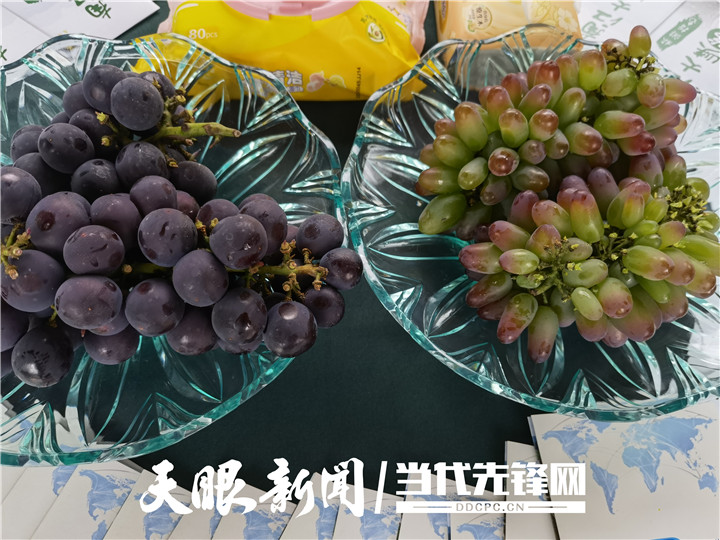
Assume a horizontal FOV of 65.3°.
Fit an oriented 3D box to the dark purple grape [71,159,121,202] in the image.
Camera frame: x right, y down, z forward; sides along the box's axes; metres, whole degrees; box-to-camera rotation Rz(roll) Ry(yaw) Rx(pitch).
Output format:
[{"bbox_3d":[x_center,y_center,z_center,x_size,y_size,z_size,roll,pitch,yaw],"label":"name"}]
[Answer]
[{"bbox_3d":[-0.141,-0.047,0.299,0.025,0.025,0.025,0,65,-4],"label":"dark purple grape"}]

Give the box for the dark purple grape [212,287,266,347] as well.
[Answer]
[{"bbox_3d":[-0.062,0.024,0.287,0.028,0.029,0.028,1,63,-3],"label":"dark purple grape"}]

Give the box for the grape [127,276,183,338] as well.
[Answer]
[{"bbox_3d":[-0.101,0.018,0.277,0.029,0.029,0.029,0,65,-3],"label":"grape"}]

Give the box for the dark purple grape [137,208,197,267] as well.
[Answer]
[{"bbox_3d":[-0.093,-0.016,0.269,0.028,0.028,0.028,0,65,-4],"label":"dark purple grape"}]

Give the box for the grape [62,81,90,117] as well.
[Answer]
[{"bbox_3d":[-0.160,-0.098,0.325,0.025,0.025,0.025,0,65,-4],"label":"grape"}]

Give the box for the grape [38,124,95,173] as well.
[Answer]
[{"bbox_3d":[-0.164,-0.068,0.314,0.031,0.028,0.028,28,90,-15],"label":"grape"}]

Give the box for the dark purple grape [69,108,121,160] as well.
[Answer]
[{"bbox_3d":[-0.170,-0.087,0.359,0.030,0.030,0.030,9,65,0],"label":"dark purple grape"}]

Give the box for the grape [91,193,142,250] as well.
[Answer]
[{"bbox_3d":[-0.144,-0.029,0.332,0.030,0.030,0.031,9,65,0],"label":"grape"}]

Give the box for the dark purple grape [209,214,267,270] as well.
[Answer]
[{"bbox_3d":[-0.059,-0.013,0.270,0.028,0.028,0.028,0,65,-4],"label":"dark purple grape"}]

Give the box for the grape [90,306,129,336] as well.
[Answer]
[{"bbox_3d":[-0.149,0.025,0.329,0.026,0.026,0.026,9,65,0],"label":"grape"}]

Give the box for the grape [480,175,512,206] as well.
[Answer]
[{"bbox_3d":[0.083,-0.049,0.338,0.016,0.016,0.026,43,55,0],"label":"grape"}]

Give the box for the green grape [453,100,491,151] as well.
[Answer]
[{"bbox_3d":[0.065,-0.084,0.325,0.018,0.030,0.018,-17,25,0],"label":"green grape"}]

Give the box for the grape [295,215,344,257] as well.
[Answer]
[{"bbox_3d":[-0.022,-0.019,0.311,0.027,0.026,0.026,0,65,-3],"label":"grape"}]

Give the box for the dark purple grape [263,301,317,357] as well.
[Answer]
[{"bbox_3d":[-0.036,0.030,0.291,0.027,0.028,0.027,0,65,-3],"label":"dark purple grape"}]

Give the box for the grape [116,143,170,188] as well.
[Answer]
[{"bbox_3d":[-0.120,-0.057,0.310,0.027,0.028,0.027,1,63,-2],"label":"grape"}]

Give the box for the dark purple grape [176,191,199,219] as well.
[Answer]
[{"bbox_3d":[-0.097,-0.029,0.296,0.026,0.026,0.026,0,65,-4],"label":"dark purple grape"}]

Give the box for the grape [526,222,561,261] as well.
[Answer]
[{"bbox_3d":[0.093,-0.013,0.284,0.015,0.015,0.025,10,63,5],"label":"grape"}]

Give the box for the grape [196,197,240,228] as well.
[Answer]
[{"bbox_3d":[-0.080,-0.028,0.315,0.025,0.025,0.025,1,63,-2],"label":"grape"}]

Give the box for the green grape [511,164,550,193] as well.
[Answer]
[{"bbox_3d":[0.113,-0.060,0.372,0.029,0.017,0.017,19,90,30],"label":"green grape"}]

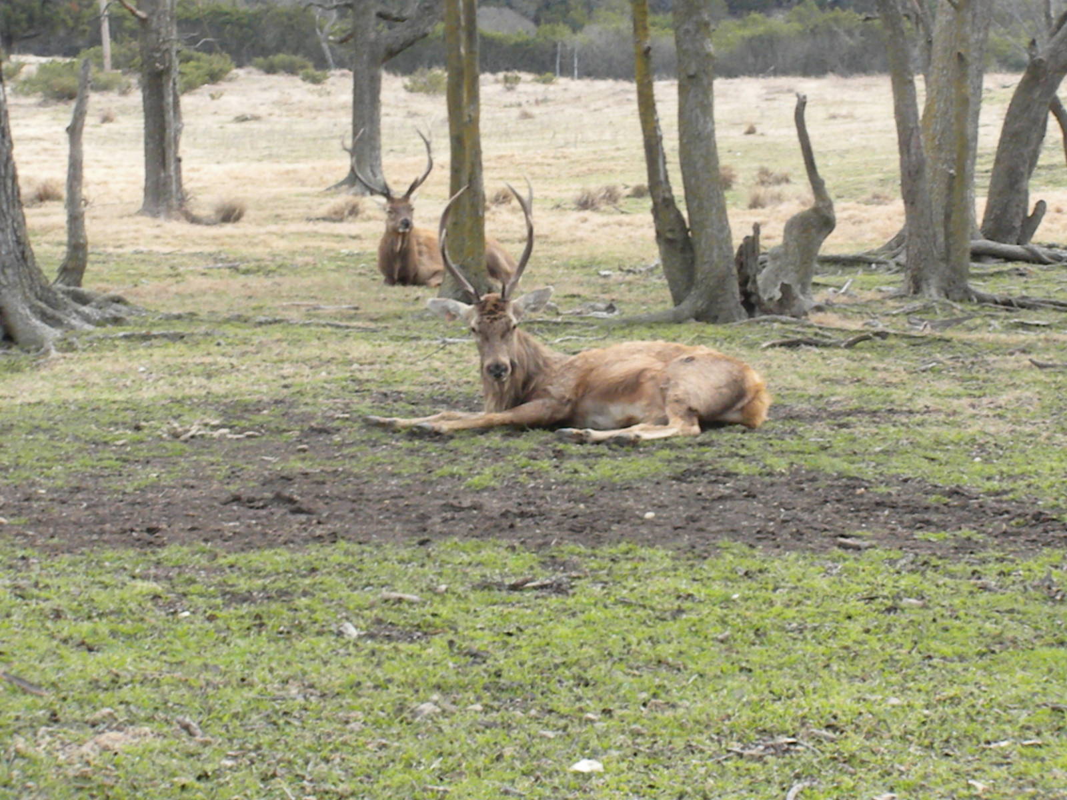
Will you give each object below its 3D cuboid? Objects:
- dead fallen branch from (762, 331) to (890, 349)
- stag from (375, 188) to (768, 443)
[{"bbox_3d":[1.577,-0.325,19.810,0.720,0.090,0.200,-2,6,-17],"label":"dead fallen branch"},{"bbox_3d":[0.150,-0.391,15.584,1.660,1.030,0.900,-1,6,-10],"label":"stag"}]

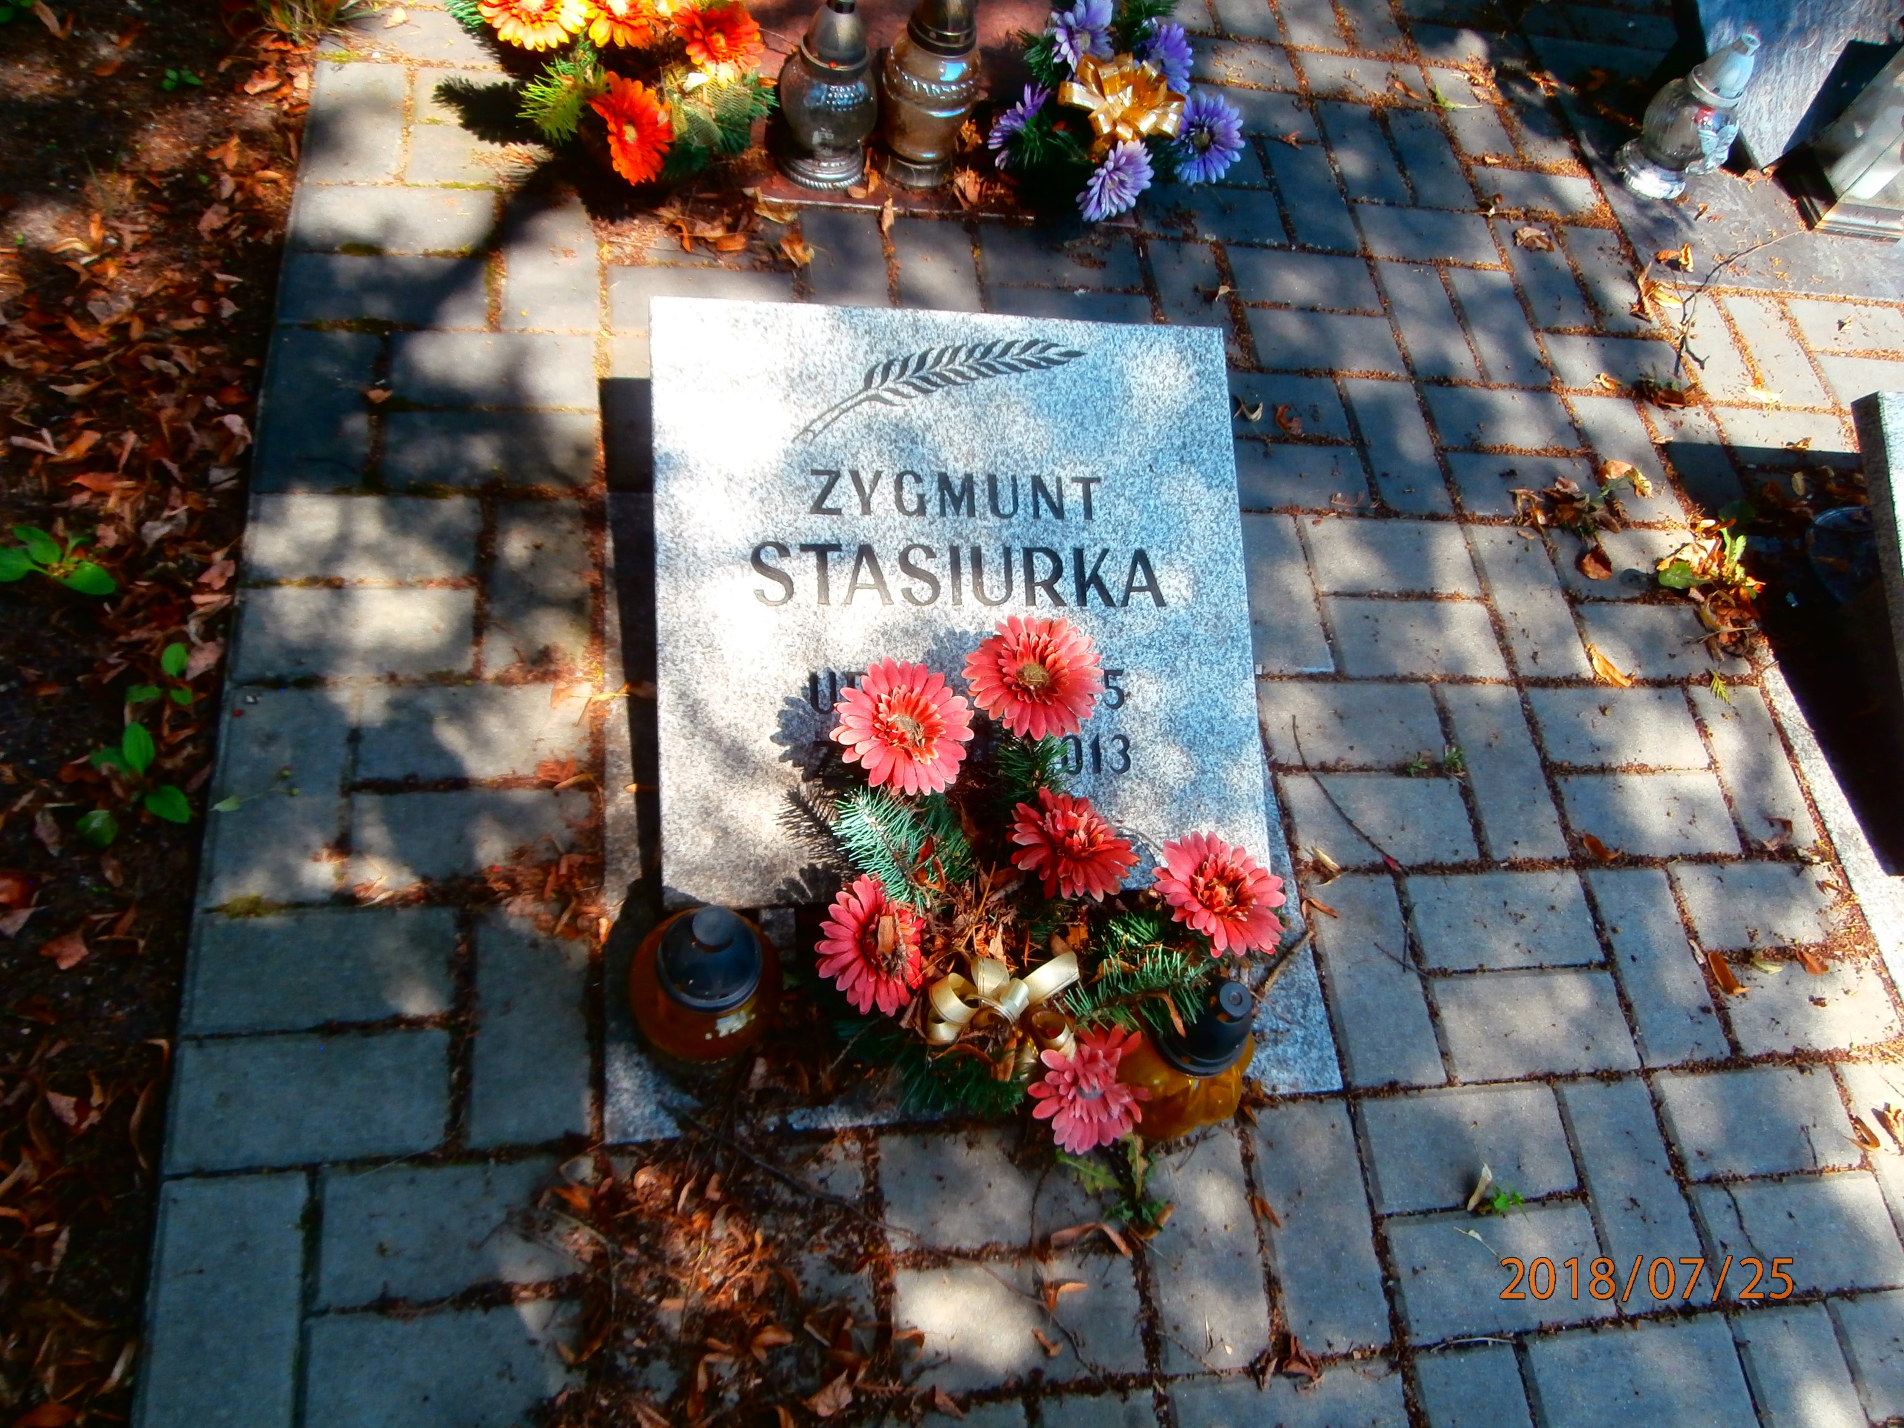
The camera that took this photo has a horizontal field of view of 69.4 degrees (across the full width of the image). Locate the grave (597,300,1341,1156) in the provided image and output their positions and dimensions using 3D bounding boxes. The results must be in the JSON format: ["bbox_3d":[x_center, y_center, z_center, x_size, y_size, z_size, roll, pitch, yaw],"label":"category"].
[{"bbox_3d":[0.020,-0.014,1.159,0.613,0.231,0.647,-1,62,-12],"label":"grave"}]

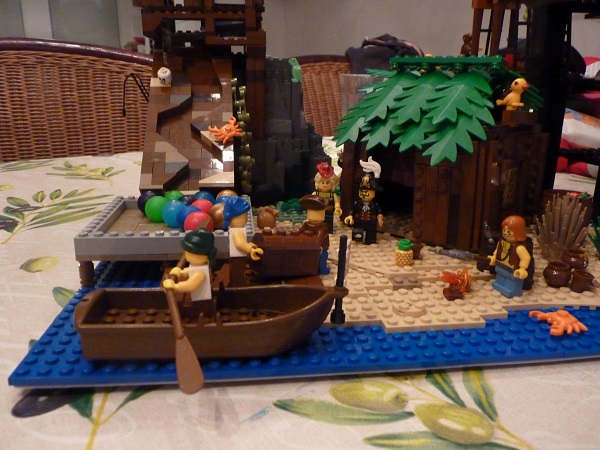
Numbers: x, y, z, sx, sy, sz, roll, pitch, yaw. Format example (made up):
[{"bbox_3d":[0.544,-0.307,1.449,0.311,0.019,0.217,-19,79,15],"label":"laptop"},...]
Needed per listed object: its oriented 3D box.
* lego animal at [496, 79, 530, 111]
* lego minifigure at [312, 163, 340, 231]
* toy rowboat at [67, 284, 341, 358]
[{"bbox_3d":[0.126,-0.078,0.278,0.010,0.018,0.017,-11,20,-37],"label":"lego animal"},{"bbox_3d":[0.018,-0.018,0.324,0.023,0.050,0.013,1,16,0],"label":"lego minifigure"},{"bbox_3d":[-0.035,0.037,0.193,0.110,0.021,0.038,0,15,-5],"label":"toy rowboat"}]

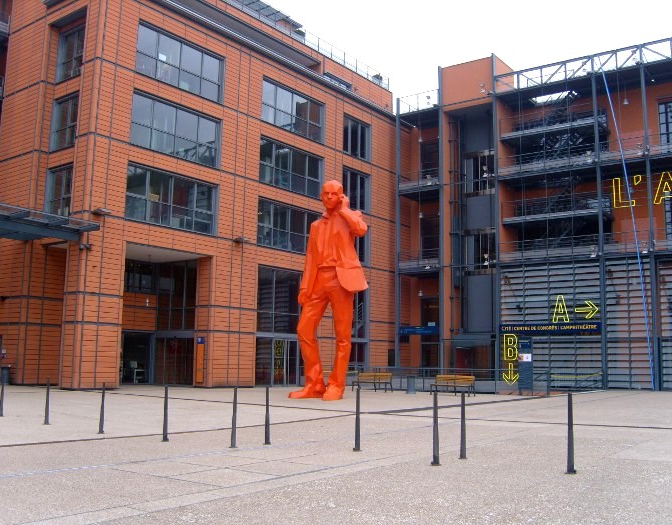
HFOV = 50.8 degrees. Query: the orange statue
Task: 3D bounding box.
[{"bbox_3d":[-0.266,0.920,26.858,2.550,8.170,2.100,-2,-8,20],"label":"orange statue"}]

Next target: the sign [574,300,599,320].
[{"bbox_3d":[14.182,2.685,39.987,1.310,1.015,0.100,-5,-10,37],"label":"sign"}]

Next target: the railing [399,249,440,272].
[{"bbox_3d":[5.590,-0.143,47.423,3.183,1.217,0.120,-5,-10,37],"label":"railing"}]

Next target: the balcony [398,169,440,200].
[{"bbox_3d":[6.317,-5.374,48.992,3.234,1.361,2.200,-5,-10,37],"label":"balcony"}]

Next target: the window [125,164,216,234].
[{"bbox_3d":[-7.851,-2.946,34.174,0.250,2.655,5.523,-5,-10,37],"label":"window"}]

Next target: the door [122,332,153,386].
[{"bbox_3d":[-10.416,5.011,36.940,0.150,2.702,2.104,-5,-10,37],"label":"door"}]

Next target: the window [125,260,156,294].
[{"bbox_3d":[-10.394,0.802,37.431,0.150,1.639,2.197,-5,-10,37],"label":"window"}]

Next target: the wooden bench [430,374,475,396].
[{"bbox_3d":[5.087,5.361,30.755,1.900,0.860,0.620,-5,-10,37],"label":"wooden bench"}]

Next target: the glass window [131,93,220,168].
[{"bbox_3d":[-7.740,-6.381,34.697,0.250,2.621,5.581,-5,-10,37],"label":"glass window"}]

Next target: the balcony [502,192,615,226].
[{"bbox_3d":[13.454,-3.133,43.480,5.991,1.334,2.000,-5,-10,37],"label":"balcony"}]

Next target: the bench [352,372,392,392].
[{"bbox_3d":[1.727,5.695,33.655,1.900,0.860,0.620,-5,-10,37],"label":"bench"}]

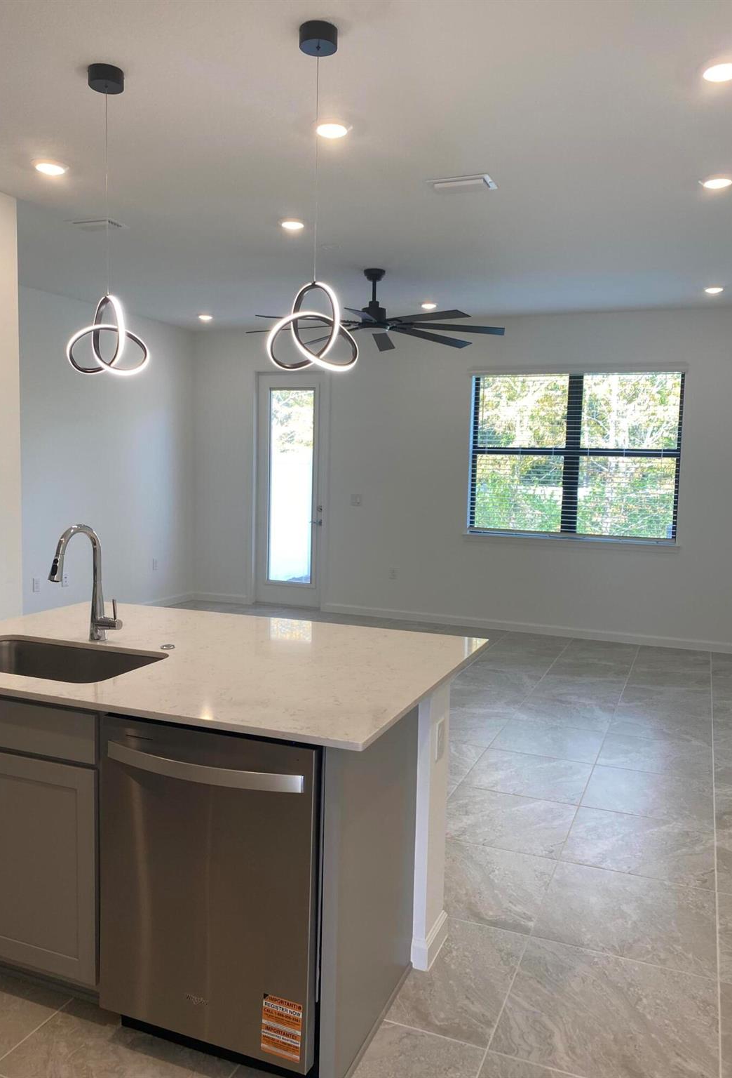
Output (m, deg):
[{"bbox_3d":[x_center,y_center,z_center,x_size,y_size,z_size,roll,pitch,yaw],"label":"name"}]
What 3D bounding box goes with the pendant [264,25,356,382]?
[{"bbox_3d":[-0.159,-1.087,2.627,0.300,1.069,0.230,1,5,-4],"label":"pendant"}]

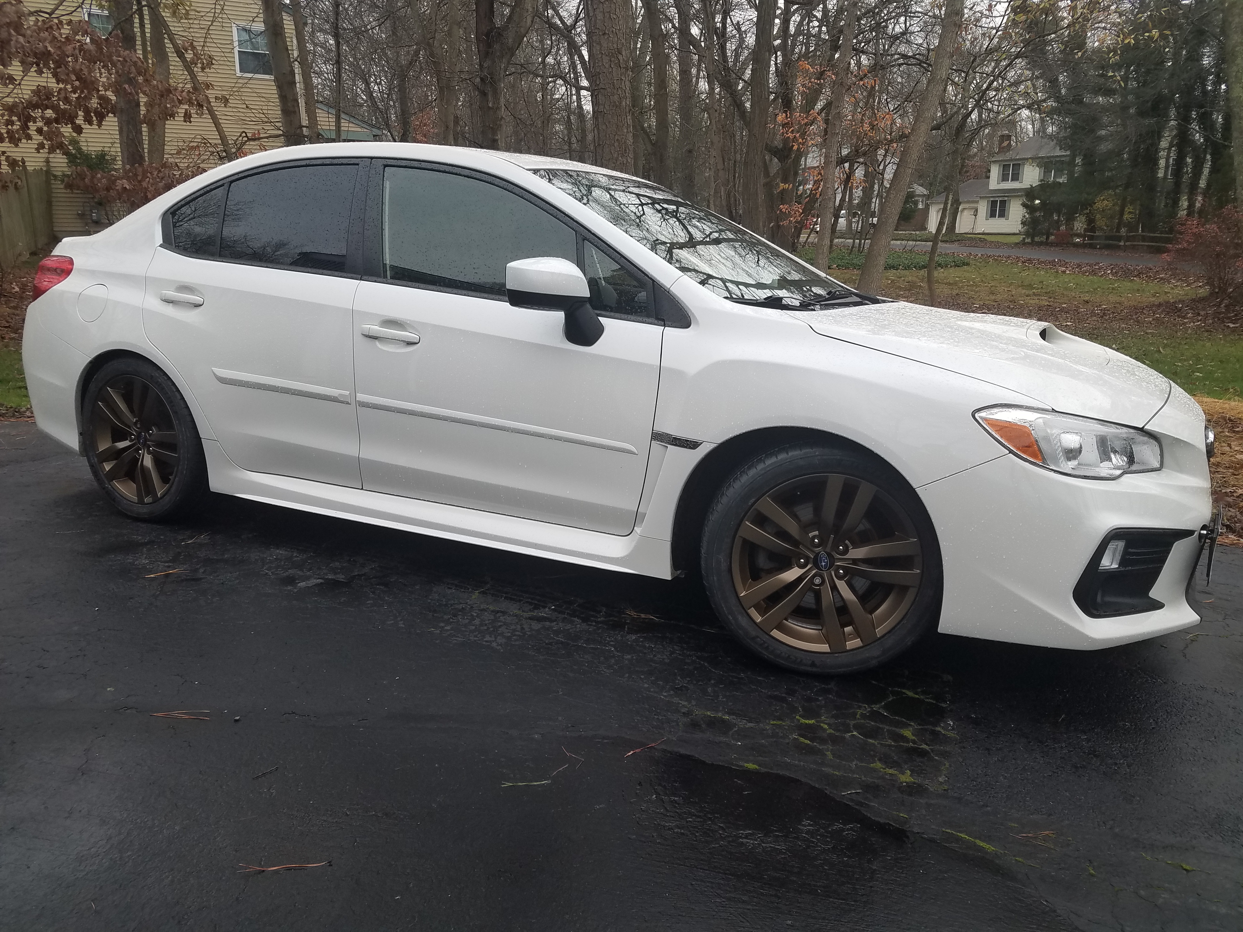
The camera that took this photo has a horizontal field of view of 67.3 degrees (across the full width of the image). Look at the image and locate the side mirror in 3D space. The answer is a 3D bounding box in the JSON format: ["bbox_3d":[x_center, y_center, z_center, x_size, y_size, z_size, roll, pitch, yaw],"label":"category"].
[{"bbox_3d":[-0.180,-0.455,2.602,0.220,0.250,0.190,9,14,25],"label":"side mirror"}]

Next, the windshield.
[{"bbox_3d":[0.349,-0.794,3.337,0.930,0.100,1.380,37,24,16],"label":"windshield"}]

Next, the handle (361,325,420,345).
[{"bbox_3d":[-0.736,-0.415,2.953,0.240,0.048,0.050,9,14,25],"label":"handle"}]

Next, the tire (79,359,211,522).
[{"bbox_3d":[-1.808,-0.126,3.689,0.650,0.650,0.245,9,14,25],"label":"tire"}]

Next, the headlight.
[{"bbox_3d":[1.134,-0.064,2.341,0.450,0.190,0.390,9,14,25],"label":"headlight"}]

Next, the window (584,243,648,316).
[{"bbox_3d":[-0.014,-0.550,2.721,0.260,0.210,0.035,7,-7,20],"label":"window"}]

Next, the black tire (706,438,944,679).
[{"bbox_3d":[0.566,0.229,2.566,0.650,0.650,0.245,6,13,14],"label":"black tire"}]

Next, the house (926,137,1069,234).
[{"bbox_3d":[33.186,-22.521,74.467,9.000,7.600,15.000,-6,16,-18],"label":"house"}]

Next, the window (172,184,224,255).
[{"bbox_3d":[-1.579,-0.919,3.484,0.320,0.270,0.035,10,-7,30],"label":"window"}]

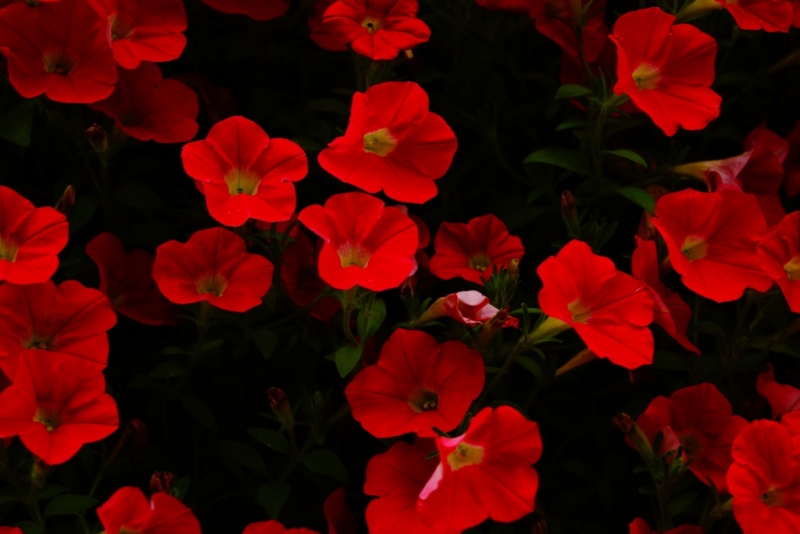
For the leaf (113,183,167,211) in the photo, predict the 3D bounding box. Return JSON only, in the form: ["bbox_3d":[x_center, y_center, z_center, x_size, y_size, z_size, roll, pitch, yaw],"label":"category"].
[{"bbox_3d":[-0.149,-0.040,0.930,0.031,0.006,0.018,17,42,11],"label":"leaf"}]

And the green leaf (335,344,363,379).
[{"bbox_3d":[-0.028,0.051,0.870,0.014,0.004,0.021,23,66,15],"label":"green leaf"}]

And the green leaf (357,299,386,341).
[{"bbox_3d":[-0.015,0.028,0.860,0.016,0.005,0.024,19,67,-2],"label":"green leaf"}]

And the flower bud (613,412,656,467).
[{"bbox_3d":[0.126,0.092,0.870,0.010,0.032,0.010,-36,9,-7],"label":"flower bud"}]

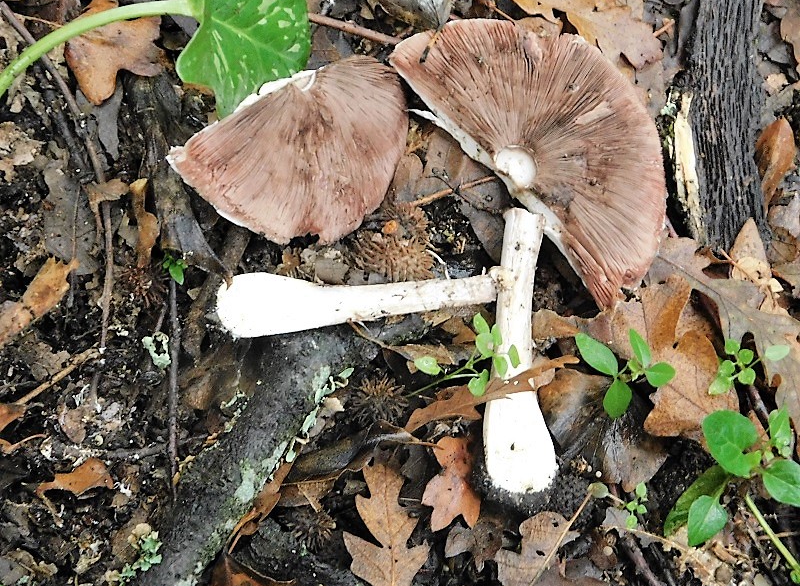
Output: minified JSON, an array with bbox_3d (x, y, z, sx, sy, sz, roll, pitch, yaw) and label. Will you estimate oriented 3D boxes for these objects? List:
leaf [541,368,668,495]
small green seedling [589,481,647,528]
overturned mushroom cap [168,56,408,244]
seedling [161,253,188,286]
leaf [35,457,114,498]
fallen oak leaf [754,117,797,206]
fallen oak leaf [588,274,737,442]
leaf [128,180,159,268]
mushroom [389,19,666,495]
[{"bbox_3d":[0.089,0.060,0.519,0.056,0.018,0.055,1,70,0],"label":"leaf"},{"bbox_3d":[0.101,0.098,0.546,0.028,0.020,0.022,0,70,0],"label":"small green seedling"},{"bbox_3d":[-0.046,-0.063,0.555,0.116,0.030,0.089,-22,71,-8],"label":"overturned mushroom cap"},{"bbox_3d":[-0.113,-0.012,0.591,0.013,0.015,0.017,0,70,0],"label":"seedling"},{"bbox_3d":[-0.153,0.087,0.555,0.037,0.013,0.019,-6,70,-2],"label":"leaf"},{"bbox_3d":[0.180,-0.063,0.564,0.020,0.016,0.050,14,71,5],"label":"fallen oak leaf"},{"bbox_3d":[0.131,0.032,0.569,0.085,0.022,0.072,43,76,14],"label":"fallen oak leaf"},{"bbox_3d":[-0.120,-0.033,0.554,0.012,0.014,0.045,-8,70,-3],"label":"leaf"},{"bbox_3d":[0.062,-0.026,0.578,0.136,0.050,0.251,0,70,0],"label":"mushroom"}]

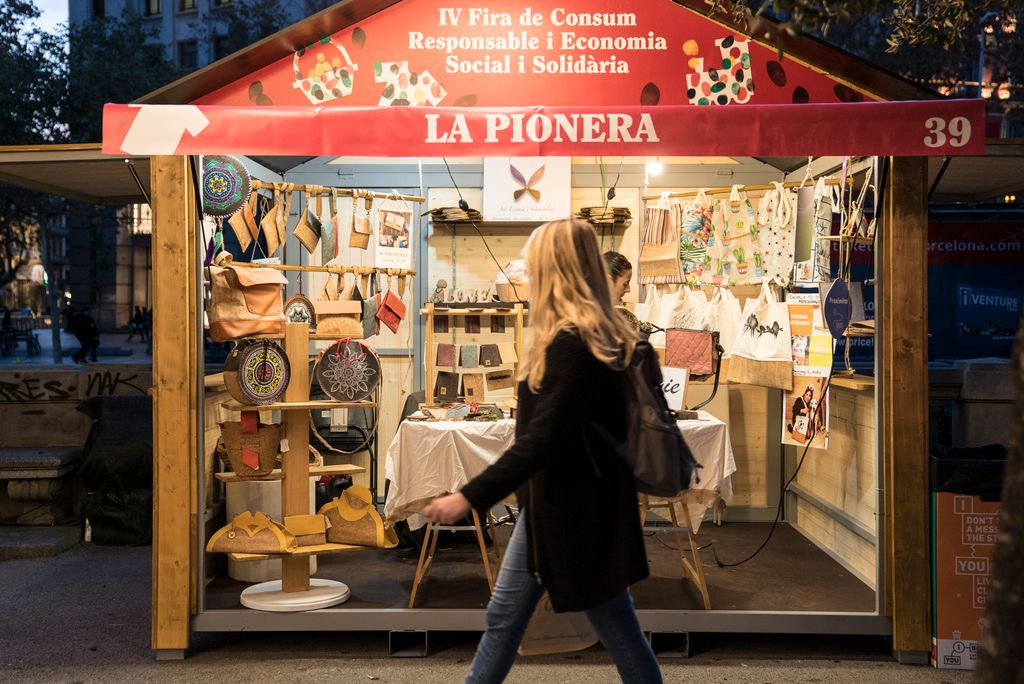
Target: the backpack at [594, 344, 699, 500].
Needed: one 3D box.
[{"bbox_3d":[0.438,0.226,3.380,0.190,0.430,0.270,-6,0,16],"label":"backpack"}]

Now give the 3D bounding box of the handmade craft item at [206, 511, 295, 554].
[{"bbox_3d":[-1.066,0.772,4.640,0.345,0.170,0.120,0,0,0],"label":"handmade craft item"}]

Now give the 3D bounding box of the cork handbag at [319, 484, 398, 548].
[{"bbox_3d":[-0.645,0.736,4.820,0.335,0.255,0.130,0,0,28],"label":"cork handbag"}]

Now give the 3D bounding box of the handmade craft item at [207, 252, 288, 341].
[{"bbox_3d":[-1.065,-0.175,4.600,0.310,0.340,0.140,0,0,-24],"label":"handmade craft item"}]

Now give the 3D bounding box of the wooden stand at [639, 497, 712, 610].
[{"bbox_3d":[0.610,0.700,4.810,0.370,0.710,0.660,0,0,2],"label":"wooden stand"}]

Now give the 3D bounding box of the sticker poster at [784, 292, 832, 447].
[{"bbox_3d":[1.495,0.143,5.810,0.020,0.780,0.350,0,0,-30],"label":"sticker poster"}]

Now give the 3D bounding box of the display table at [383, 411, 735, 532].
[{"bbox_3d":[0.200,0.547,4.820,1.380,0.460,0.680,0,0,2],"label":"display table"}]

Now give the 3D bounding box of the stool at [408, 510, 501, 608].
[{"bbox_3d":[-0.215,0.700,4.830,0.370,0.710,0.660,0,0,2],"label":"stool"}]

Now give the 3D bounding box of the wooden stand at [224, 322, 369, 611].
[{"bbox_3d":[-0.890,0.490,4.690,0.630,1.135,0.430,0,0,-25],"label":"wooden stand"}]

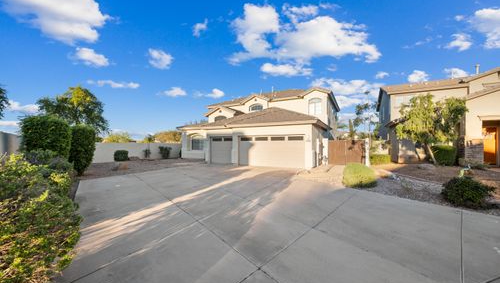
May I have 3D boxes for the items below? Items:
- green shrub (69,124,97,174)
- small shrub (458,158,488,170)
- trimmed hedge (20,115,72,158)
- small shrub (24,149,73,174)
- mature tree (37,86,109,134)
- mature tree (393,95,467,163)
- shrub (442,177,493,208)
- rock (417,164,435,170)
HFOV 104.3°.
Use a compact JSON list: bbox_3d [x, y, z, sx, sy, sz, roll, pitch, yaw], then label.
[{"bbox_3d":[-8.358,0.465,9.700,1.120,2.530,1.120,0,0,28],"label":"green shrub"},{"bbox_3d":[13.451,1.275,11.700,1.250,0.600,0.900,0,-1,24],"label":"small shrub"},{"bbox_3d":[-7.851,0.365,7.500,1.400,2.730,1.250,0,0,28],"label":"trimmed hedge"},{"bbox_3d":[-7.292,1.055,7.000,1.250,1.420,1.200,0,-1,24],"label":"small shrub"},{"bbox_3d":[-18.261,-2.025,20.000,5.500,7.450,5.300,0,0,28],"label":"mature tree"},{"bbox_3d":[13.071,-0.900,14.000,3.900,5.100,3.800,0,0,28],"label":"mature tree"},{"bbox_3d":[5.735,1.307,5.150,0.920,0.780,0.850,0,-1,24],"label":"shrub"},{"bbox_3d":[10.472,1.493,11.600,0.830,0.280,0.600,0,-1,24],"label":"rock"}]

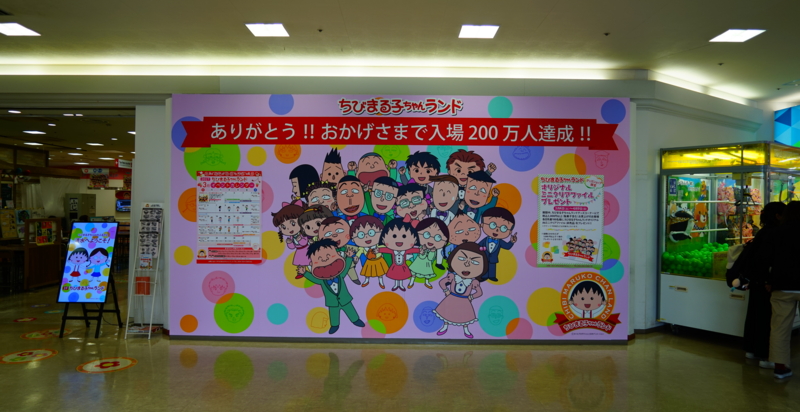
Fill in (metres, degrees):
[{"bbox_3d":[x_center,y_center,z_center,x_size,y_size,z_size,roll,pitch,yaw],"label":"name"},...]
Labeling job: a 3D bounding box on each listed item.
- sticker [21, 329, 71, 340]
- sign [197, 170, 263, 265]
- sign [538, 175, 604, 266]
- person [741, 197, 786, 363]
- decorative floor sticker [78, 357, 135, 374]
[{"bbox_3d":[-4.062,1.479,6.149,0.500,0.010,0.500,1,0,0],"label":"sticker"},{"bbox_3d":[-1.897,0.130,5.941,0.728,1.030,0.020,1,0,0],"label":"sign"},{"bbox_3d":[1.897,0.174,5.921,0.728,1.030,0.020,1,0,0],"label":"sign"},{"bbox_3d":[3.656,0.761,5.285,0.430,1.600,0.460,1,0,3],"label":"person"},{"bbox_3d":[-2.738,1.496,5.005,0.500,0.010,0.500,1,0,0],"label":"decorative floor sticker"}]

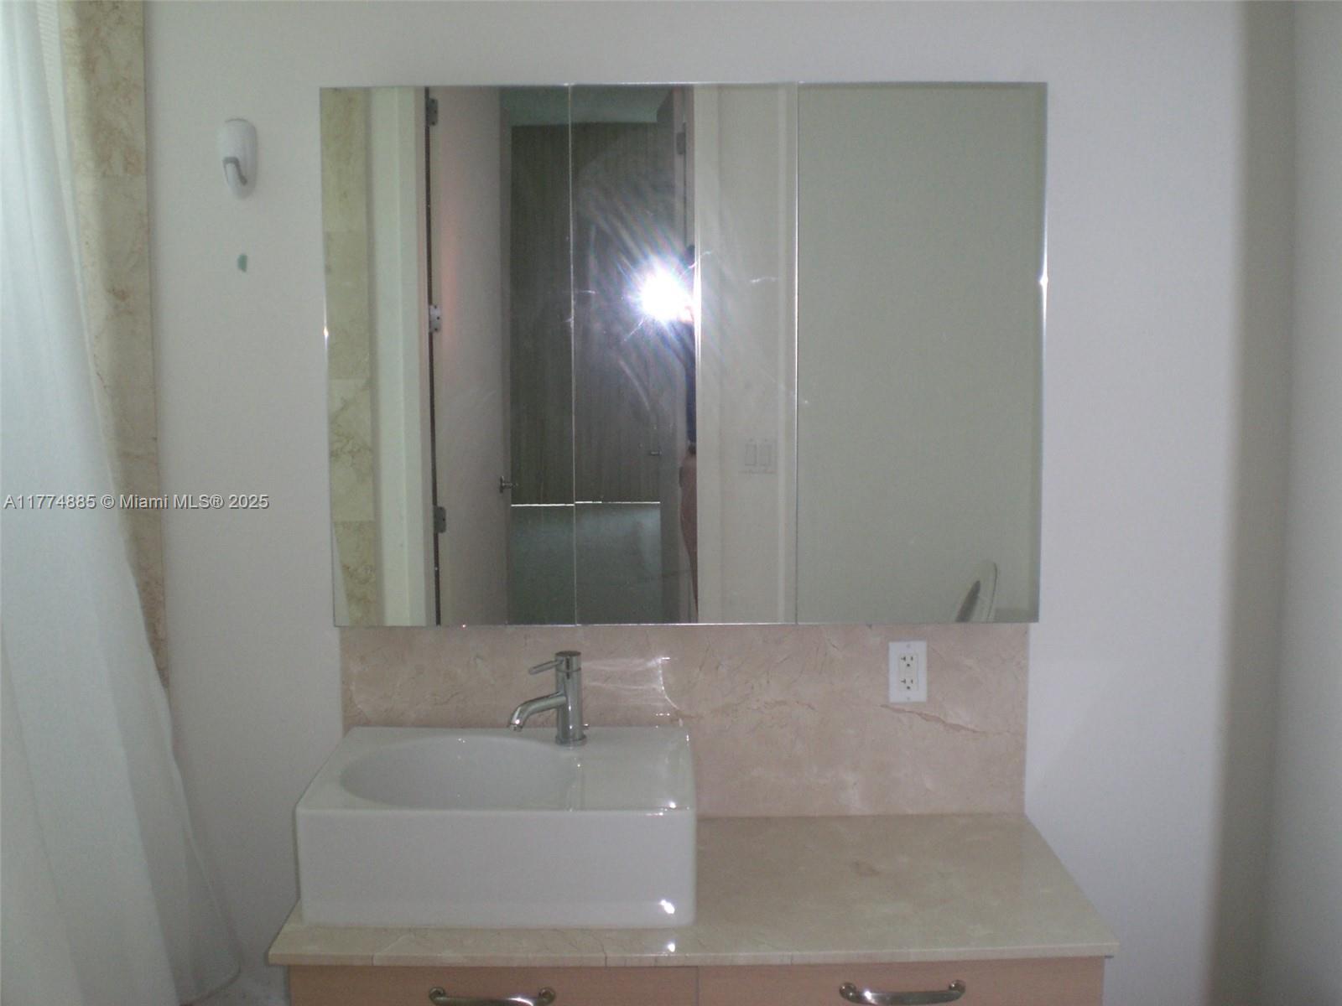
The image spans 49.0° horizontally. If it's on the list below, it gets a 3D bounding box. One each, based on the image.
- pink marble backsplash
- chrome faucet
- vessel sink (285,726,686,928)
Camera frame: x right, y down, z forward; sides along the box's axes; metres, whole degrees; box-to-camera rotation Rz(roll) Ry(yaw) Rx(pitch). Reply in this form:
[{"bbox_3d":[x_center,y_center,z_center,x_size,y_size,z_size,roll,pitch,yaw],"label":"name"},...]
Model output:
[{"bbox_3d":[0.029,0.394,2.693,1.247,0.368,0.020,0,8,-1],"label":"pink marble backsplash"},{"bbox_3d":[-0.209,0.339,2.507,0.147,0.157,0.049,-7,10,-40],"label":"chrome faucet"},{"bbox_3d":[-0.264,0.522,2.436,0.595,0.186,0.434,0,8,-1],"label":"vessel sink"}]

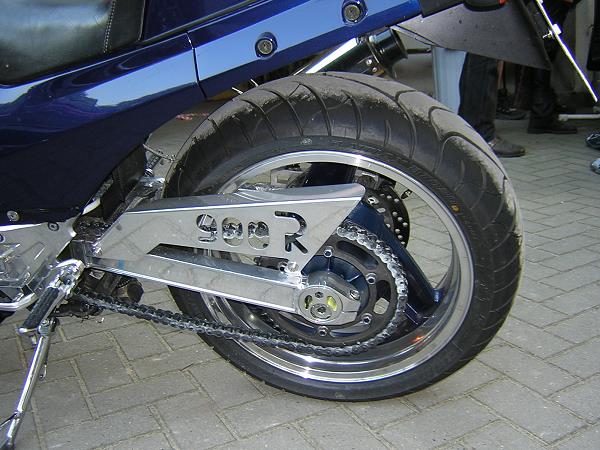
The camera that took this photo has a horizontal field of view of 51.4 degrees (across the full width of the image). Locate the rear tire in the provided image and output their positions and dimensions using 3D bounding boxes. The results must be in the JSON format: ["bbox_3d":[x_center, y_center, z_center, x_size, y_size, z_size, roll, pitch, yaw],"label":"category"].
[{"bbox_3d":[0.061,0.048,1.087,0.628,0.628,0.180,0,31,11],"label":"rear tire"}]

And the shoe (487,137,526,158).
[{"bbox_3d":[1.039,-0.420,3.310,0.295,0.110,0.105,-2,16,3],"label":"shoe"}]

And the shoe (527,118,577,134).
[{"bbox_3d":[1.594,-0.638,3.954,0.300,0.110,0.105,0,17,10],"label":"shoe"}]

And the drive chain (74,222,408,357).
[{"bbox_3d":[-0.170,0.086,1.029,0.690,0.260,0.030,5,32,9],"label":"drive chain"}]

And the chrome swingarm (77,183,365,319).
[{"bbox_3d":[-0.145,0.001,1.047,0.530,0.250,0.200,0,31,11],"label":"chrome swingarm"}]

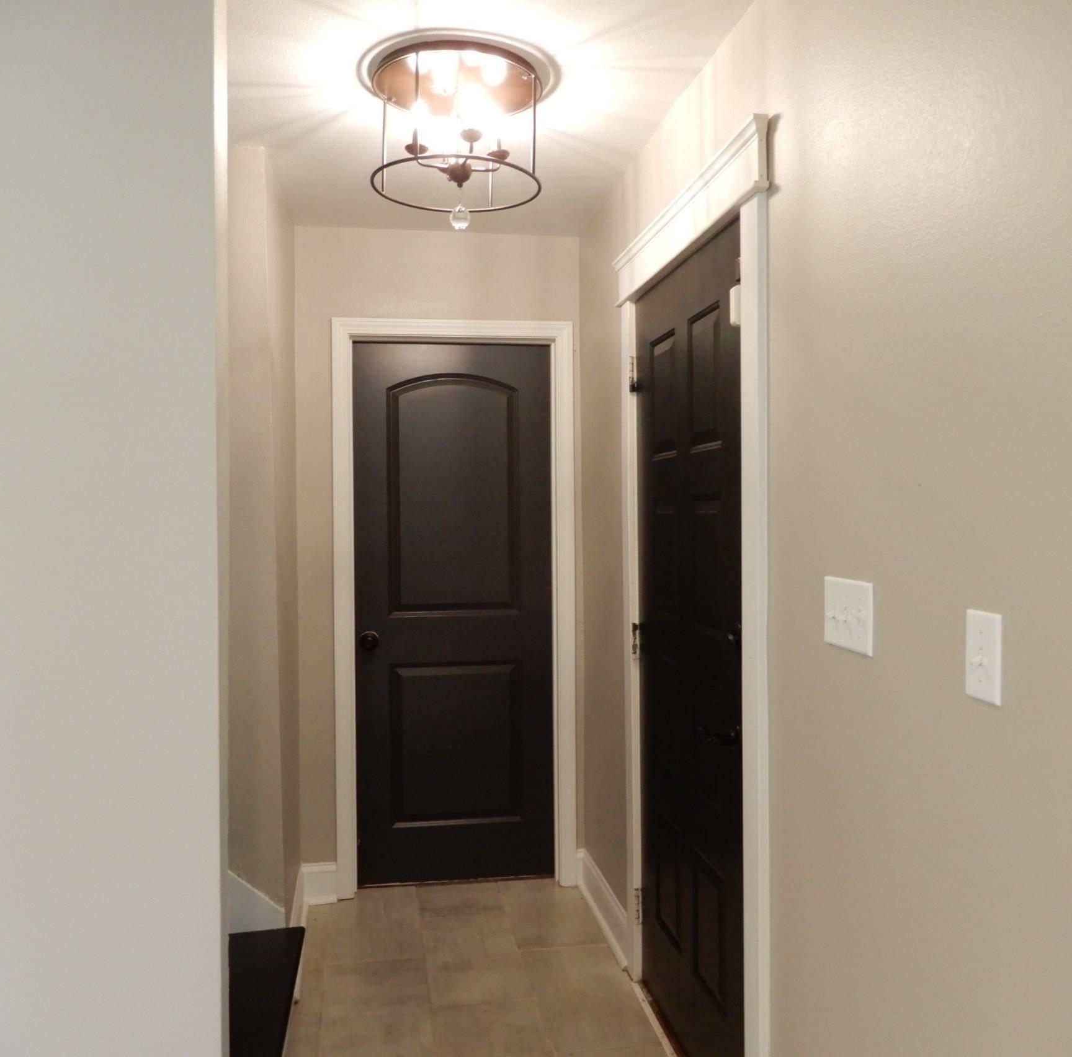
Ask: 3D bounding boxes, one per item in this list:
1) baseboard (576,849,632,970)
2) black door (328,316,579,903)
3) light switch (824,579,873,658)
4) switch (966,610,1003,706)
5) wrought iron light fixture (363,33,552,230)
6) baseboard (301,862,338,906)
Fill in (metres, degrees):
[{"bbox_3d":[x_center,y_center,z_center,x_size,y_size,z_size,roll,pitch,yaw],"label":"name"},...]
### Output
[{"bbox_3d":[0.236,1.282,3.364,0.022,0.145,0.679,-1,1,-9],"label":"baseboard"},{"bbox_3d":[-0.295,0.295,3.641,0.885,2.121,0.099,-1,1,-9],"label":"black door"},{"bbox_3d":[0.505,0.141,1.593,0.018,0.113,0.162,-1,1,-9],"label":"light switch"},{"bbox_3d":[0.562,0.162,1.235,0.018,0.113,0.070,-1,1,-9],"label":"switch"},{"bbox_3d":[-0.181,-0.895,2.324,0.422,0.354,0.422,-1,1,-9],"label":"wrought iron light fixture"},{"bbox_3d":[-0.778,1.290,3.535,0.123,0.145,0.022,-1,1,-9],"label":"baseboard"}]

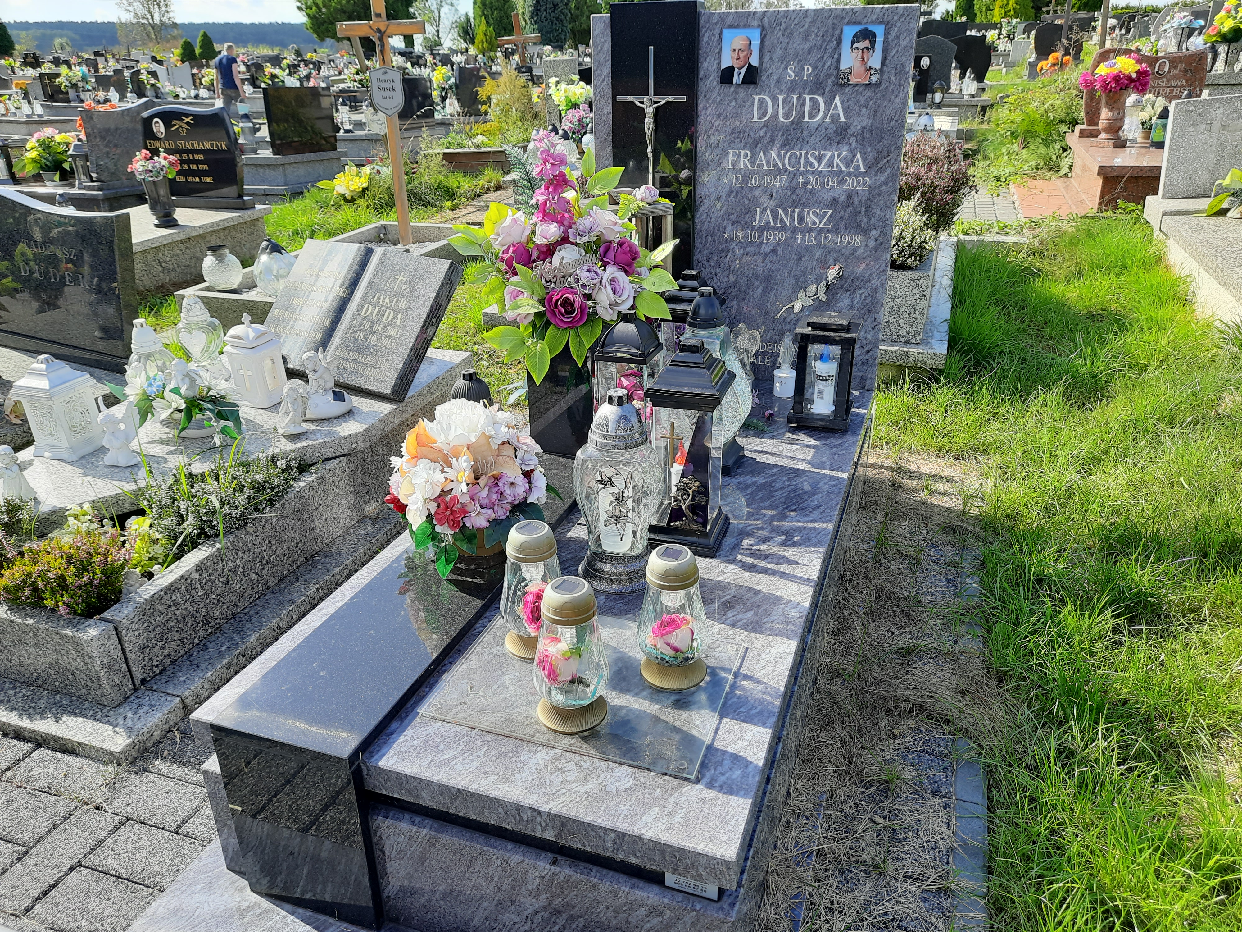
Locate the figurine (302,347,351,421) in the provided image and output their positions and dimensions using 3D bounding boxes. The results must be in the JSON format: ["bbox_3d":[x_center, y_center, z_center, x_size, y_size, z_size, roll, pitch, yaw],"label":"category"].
[{"bbox_3d":[-0.812,-0.235,2.461,0.095,0.163,0.132,14,29,29],"label":"figurine"}]

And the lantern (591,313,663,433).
[{"bbox_3d":[0.019,-0.120,1.823,0.115,0.380,0.115,8,26,18],"label":"lantern"}]

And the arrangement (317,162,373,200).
[{"bbox_3d":[-2.288,-2.322,7.335,0.440,0.310,0.360,-7,25,-14],"label":"arrangement"}]

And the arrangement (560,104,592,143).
[{"bbox_3d":[-0.388,-2.974,7.800,0.280,0.310,0.270,-1,25,0],"label":"arrangement"}]

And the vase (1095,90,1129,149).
[{"bbox_3d":[3.483,-2.460,6.320,0.165,0.385,0.165,-12,27,-23],"label":"vase"}]

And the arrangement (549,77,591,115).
[{"bbox_3d":[-0.430,-3.120,7.571,0.380,0.330,0.310,-1,25,0],"label":"arrangement"}]

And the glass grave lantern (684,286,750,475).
[{"bbox_3d":[0.182,-0.189,1.932,0.199,0.386,0.124,8,26,18],"label":"glass grave lantern"}]

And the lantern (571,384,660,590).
[{"bbox_3d":[-0.013,0.040,1.683,0.170,0.376,0.170,0,25,0],"label":"lantern"}]

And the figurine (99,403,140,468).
[{"bbox_3d":[-1.227,-0.081,2.182,0.100,0.143,0.080,3,25,8],"label":"figurine"}]

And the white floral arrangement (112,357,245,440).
[{"bbox_3d":[-1.209,-0.187,2.455,0.340,0.200,0.250,-12,27,-23],"label":"white floral arrangement"}]

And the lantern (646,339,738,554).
[{"bbox_3d":[0.126,-0.043,1.617,0.131,0.384,0.131,8,26,18],"label":"lantern"}]

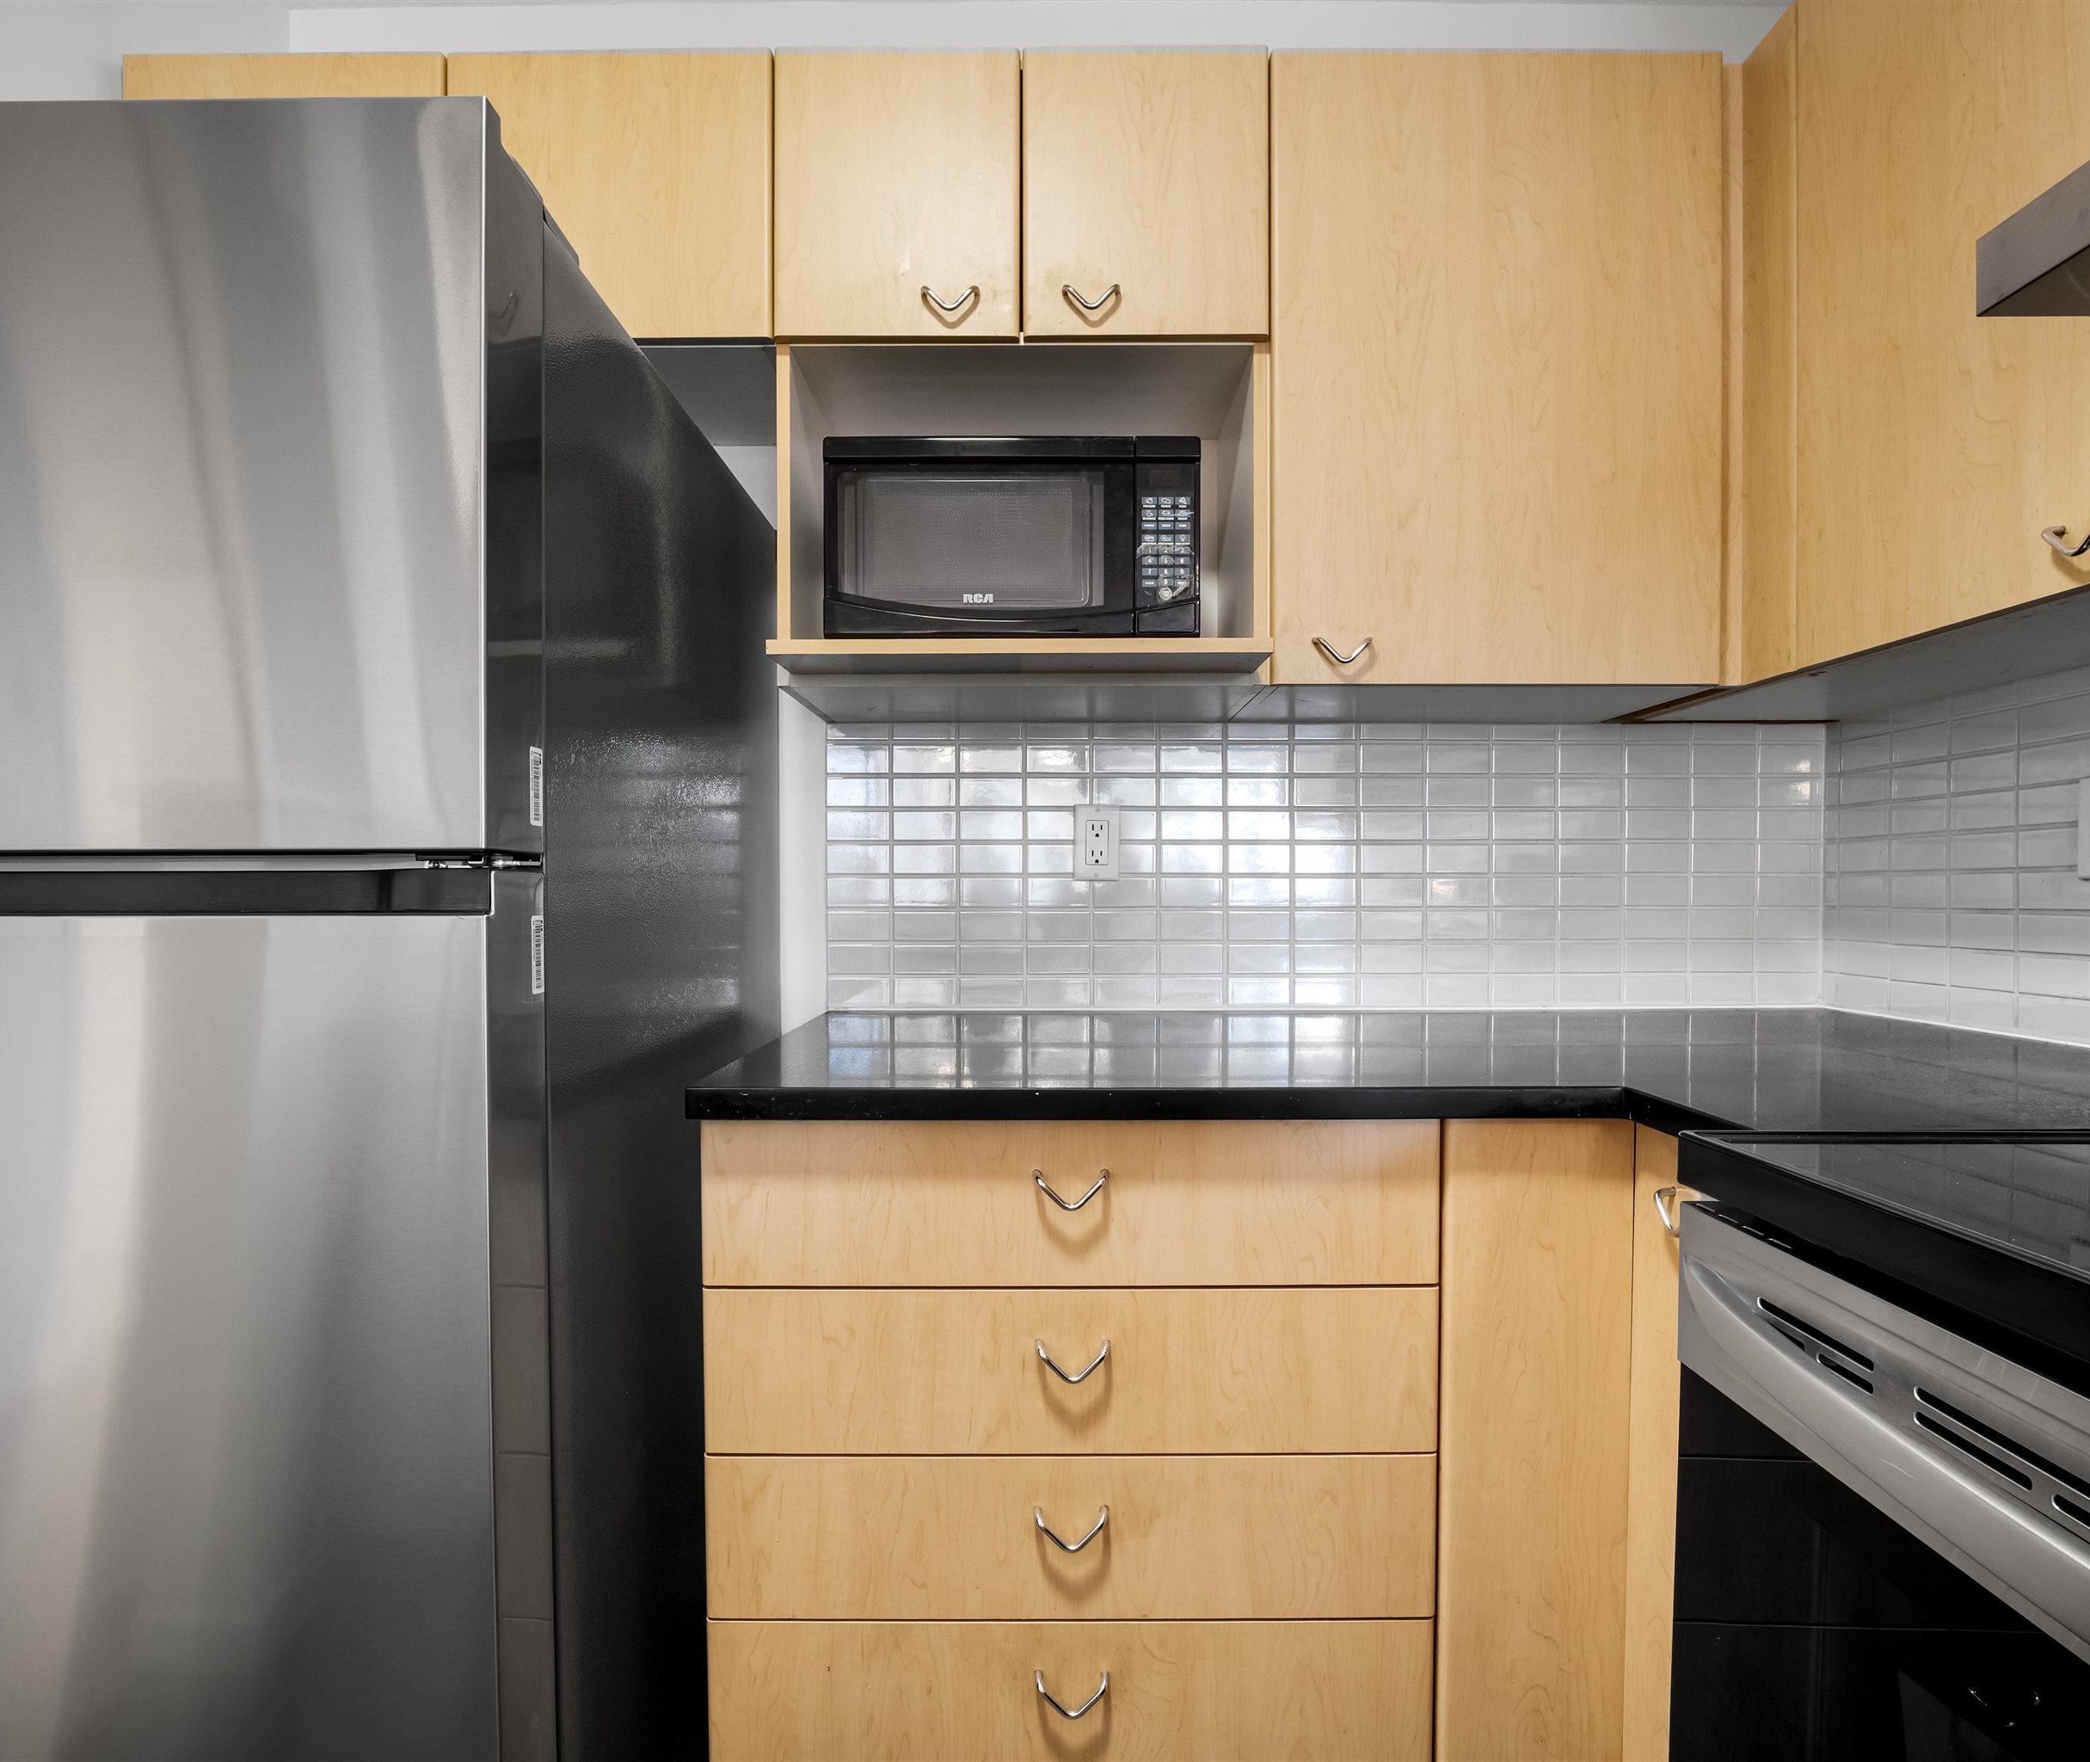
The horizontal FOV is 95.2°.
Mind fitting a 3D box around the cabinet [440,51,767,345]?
[{"bbox_3d":[-0.558,-0.876,1.363,0.418,0.367,0.283,0,0,0],"label":"cabinet"}]

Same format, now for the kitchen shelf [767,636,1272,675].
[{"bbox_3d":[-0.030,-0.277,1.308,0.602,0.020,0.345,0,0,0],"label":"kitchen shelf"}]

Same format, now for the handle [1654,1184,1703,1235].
[{"bbox_3d":[0.571,0.301,0.846,0.025,0.042,0.074,0,0,0],"label":"handle"}]

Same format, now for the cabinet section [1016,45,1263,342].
[{"bbox_3d":[0.127,-0.871,1.363,0.315,0.366,0.295,0,-1,0],"label":"cabinet section"}]

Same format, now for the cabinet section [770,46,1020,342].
[{"bbox_3d":[-0.189,-0.871,1.363,0.314,0.366,0.295,0,-1,0],"label":"cabinet section"}]

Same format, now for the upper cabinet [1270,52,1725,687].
[{"bbox_3d":[0.580,-0.656,1.363,0.581,0.809,0.283,0,0,0],"label":"upper cabinet"}]

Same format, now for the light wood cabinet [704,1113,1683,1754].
[{"bbox_3d":[0.132,0.641,1.205,0.937,0.818,0.570,0,0,0],"label":"light wood cabinet"}]

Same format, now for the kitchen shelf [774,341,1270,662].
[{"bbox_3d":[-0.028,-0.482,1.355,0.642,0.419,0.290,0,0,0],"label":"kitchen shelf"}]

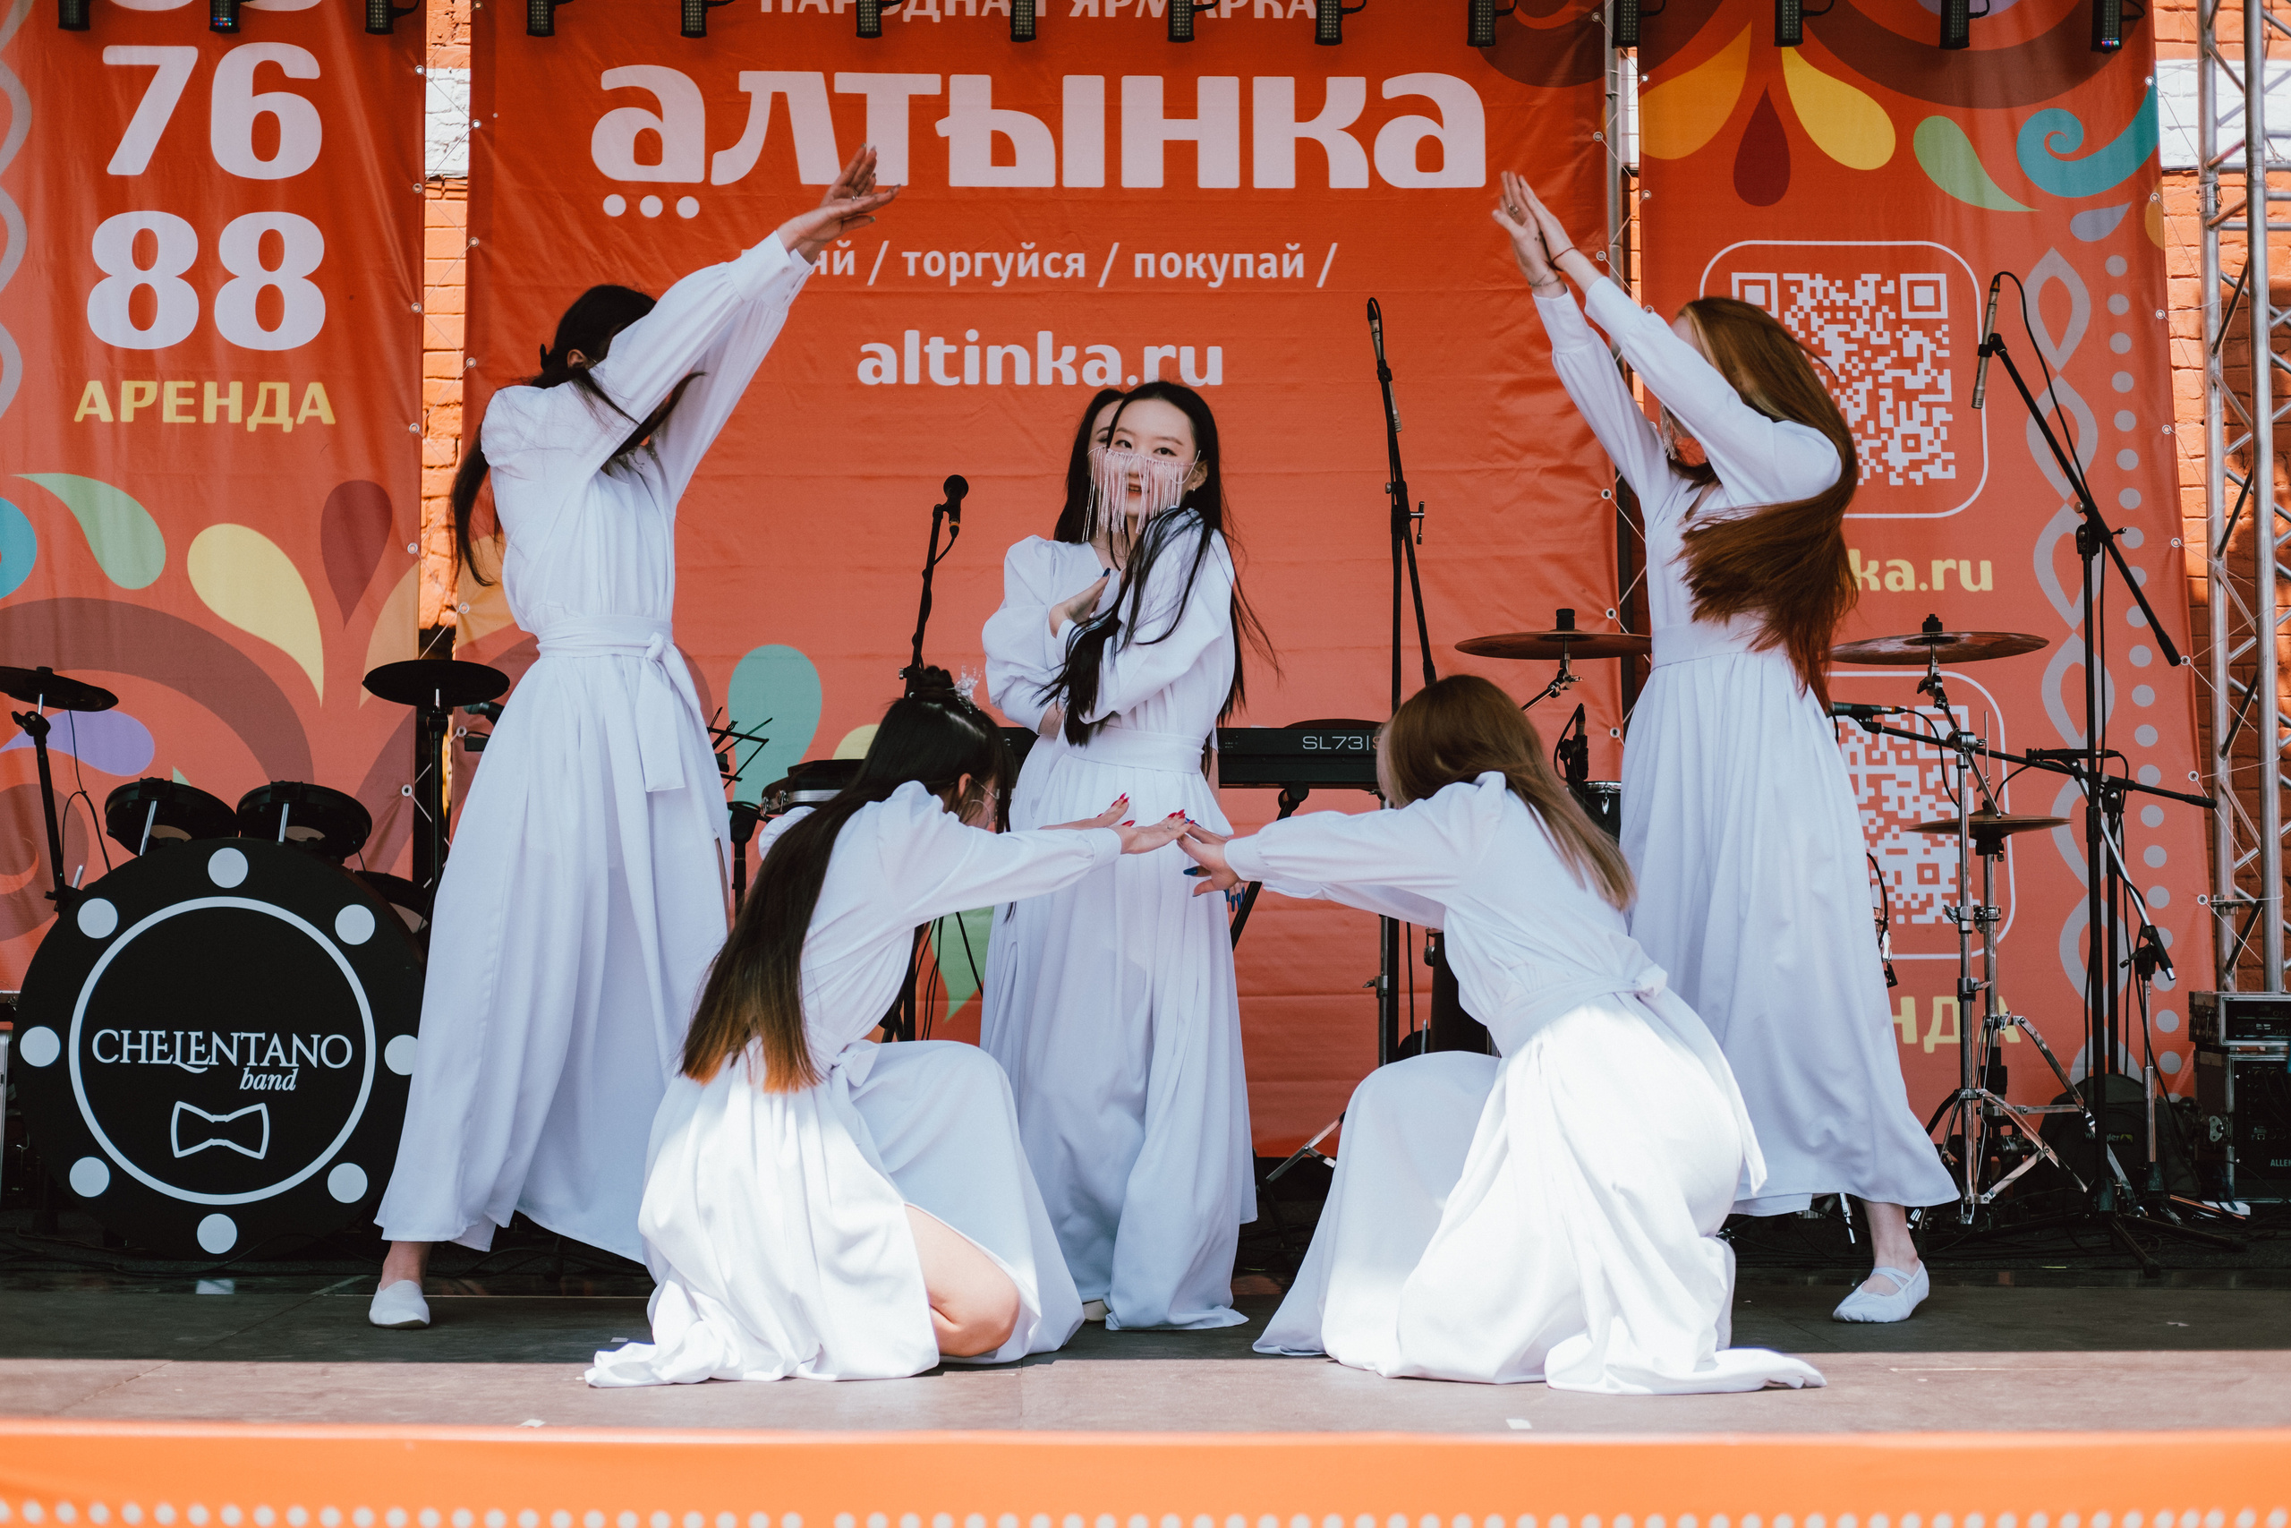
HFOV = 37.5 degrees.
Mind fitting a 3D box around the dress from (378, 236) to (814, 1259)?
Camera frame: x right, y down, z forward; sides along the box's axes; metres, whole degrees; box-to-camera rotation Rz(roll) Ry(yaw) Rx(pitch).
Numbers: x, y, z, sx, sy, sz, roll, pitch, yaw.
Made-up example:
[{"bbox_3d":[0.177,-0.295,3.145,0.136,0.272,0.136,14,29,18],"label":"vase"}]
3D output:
[{"bbox_3d":[-0.866,-0.029,5.309,0.600,1.590,0.500,-2,-4,38],"label":"dress"}]

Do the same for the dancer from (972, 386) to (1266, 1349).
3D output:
[{"bbox_3d":[-0.033,0.136,5.400,0.440,1.500,0.440,-2,-4,36],"label":"dancer"}]

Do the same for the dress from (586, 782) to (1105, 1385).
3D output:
[{"bbox_3d":[-0.400,0.434,4.803,0.780,0.820,0.570,2,-4,-25],"label":"dress"}]

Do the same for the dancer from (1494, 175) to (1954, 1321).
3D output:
[{"bbox_3d":[0.920,-0.026,5.411,0.680,1.810,0.600,3,-5,-44],"label":"dancer"}]

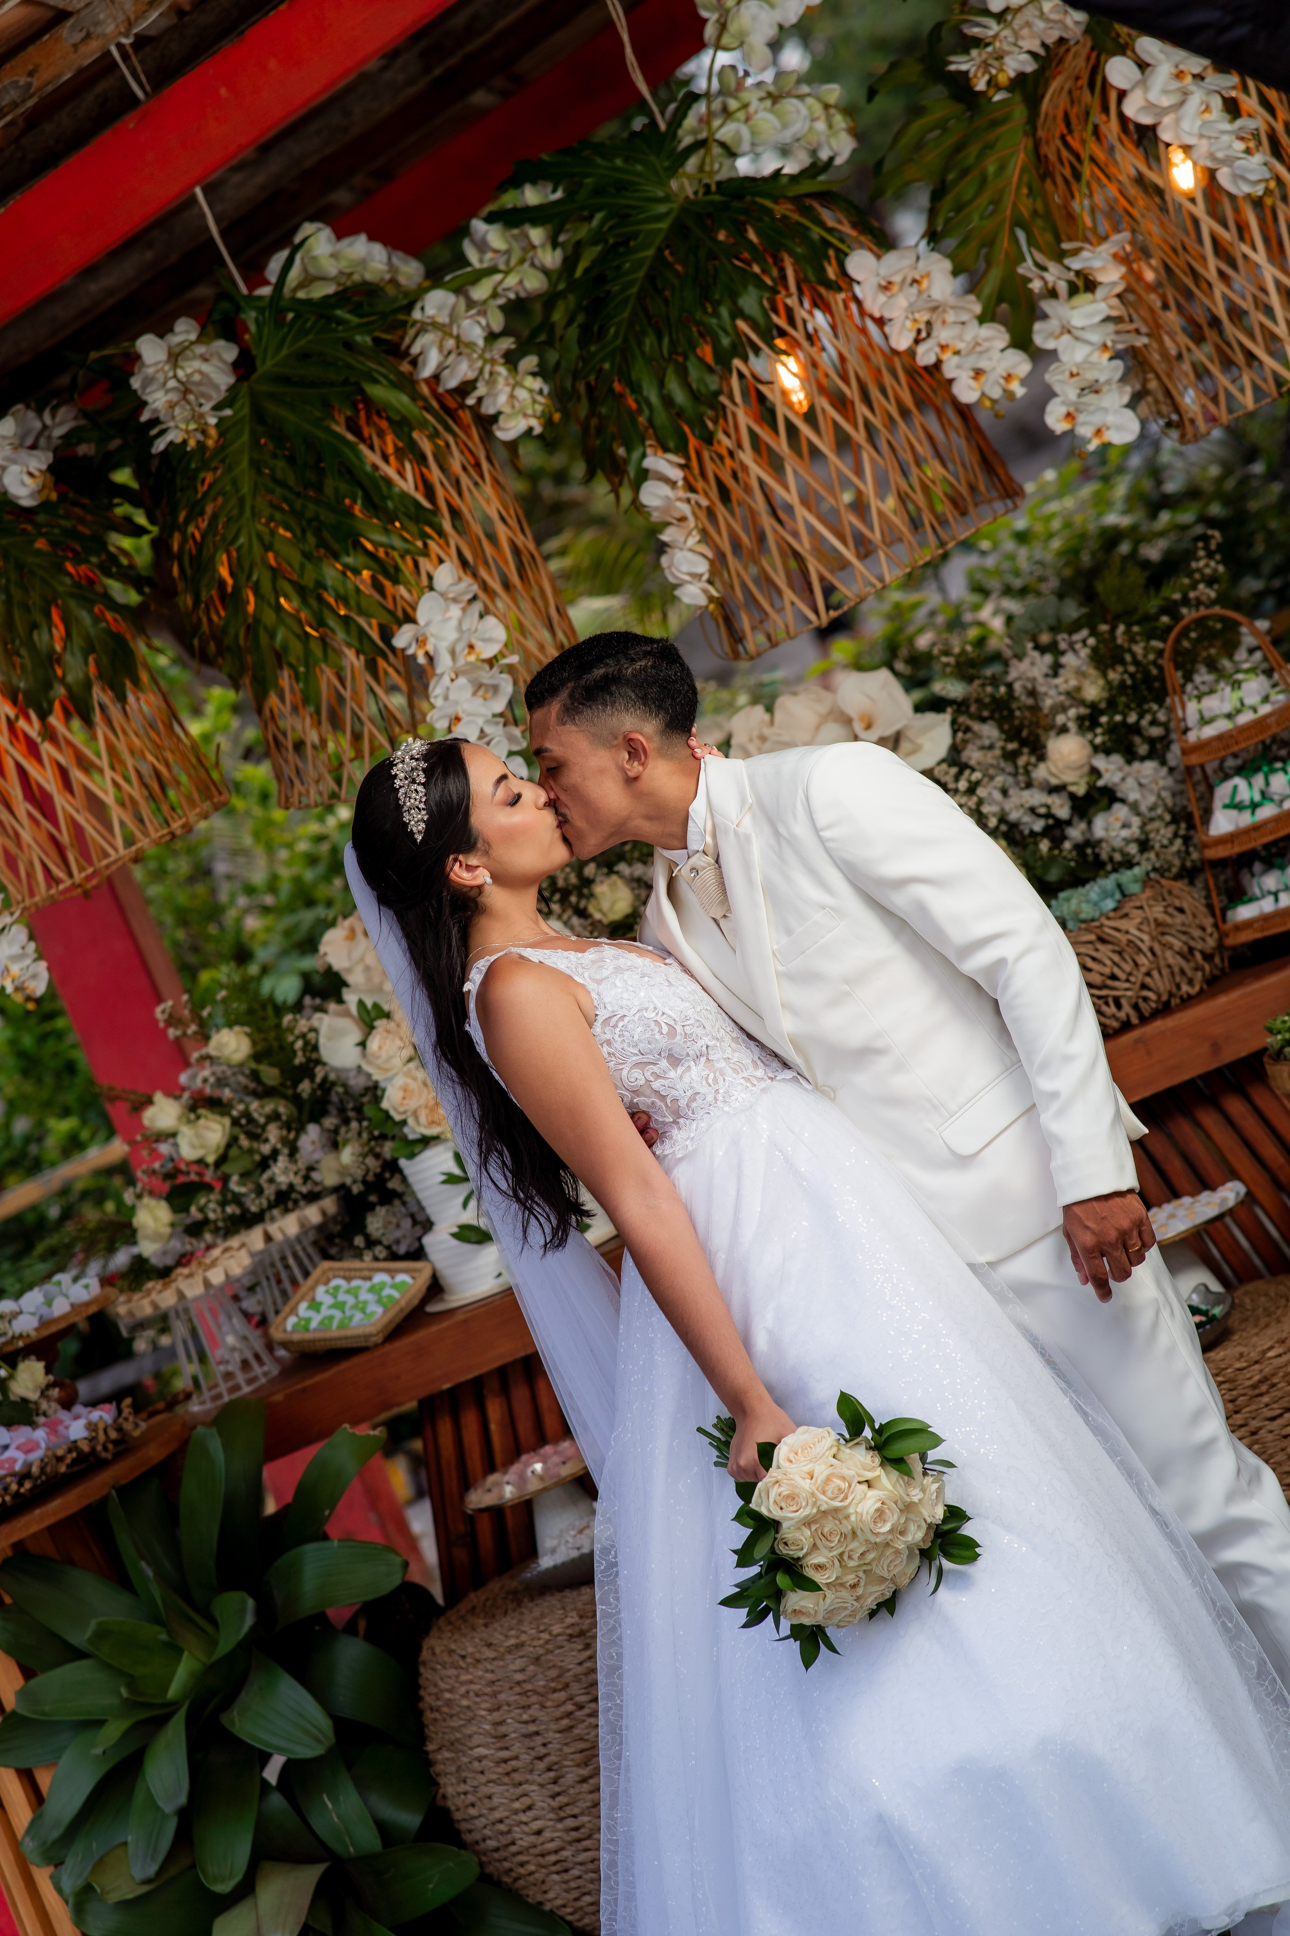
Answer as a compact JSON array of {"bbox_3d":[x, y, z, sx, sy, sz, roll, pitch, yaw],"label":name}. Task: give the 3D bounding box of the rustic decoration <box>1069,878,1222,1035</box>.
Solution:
[{"bbox_3d":[0.649,-0.017,6.050,0.240,0.160,0.200,-22,8,0],"label":"rustic decoration"}]

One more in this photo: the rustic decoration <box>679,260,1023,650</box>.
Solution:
[{"bbox_3d":[0.187,-0.771,5.950,0.440,0.530,0.440,-22,8,0],"label":"rustic decoration"}]

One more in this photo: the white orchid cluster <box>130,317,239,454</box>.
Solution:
[{"bbox_3d":[-0.584,-0.741,5.820,0.150,0.165,0.120,-22,8,0],"label":"white orchid cluster"}]

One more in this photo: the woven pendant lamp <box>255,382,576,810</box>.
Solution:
[{"bbox_3d":[-0.376,-0.560,5.950,0.430,0.530,0.430,-22,8,0],"label":"woven pendant lamp"}]

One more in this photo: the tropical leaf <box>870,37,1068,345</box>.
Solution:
[{"bbox_3d":[0.418,-0.994,5.850,0.260,0.400,0.140,-18,8,25],"label":"tropical leaf"}]

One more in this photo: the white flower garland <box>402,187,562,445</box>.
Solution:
[{"bbox_3d":[-0.189,-0.847,5.930,0.230,0.310,0.150,-22,8,0],"label":"white flower garland"}]

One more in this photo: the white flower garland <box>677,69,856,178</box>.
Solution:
[{"bbox_3d":[0.154,-1.100,5.950,0.220,0.150,0.150,-22,8,0],"label":"white flower garland"}]

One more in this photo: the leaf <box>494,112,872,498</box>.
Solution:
[{"bbox_3d":[0.050,-0.853,5.770,0.470,0.420,0.200,-21,8,5],"label":"leaf"}]

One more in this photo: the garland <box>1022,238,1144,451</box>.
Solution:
[{"bbox_3d":[0.558,-0.791,5.770,0.170,0.270,0.120,-22,8,0],"label":"garland"}]

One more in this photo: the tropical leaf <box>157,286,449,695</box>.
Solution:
[{"bbox_3d":[-0.430,-0.604,5.800,0.390,0.470,0.160,-21,8,8],"label":"tropical leaf"}]

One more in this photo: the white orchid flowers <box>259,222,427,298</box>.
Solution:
[{"bbox_3d":[-0.430,-0.969,6.300,0.235,0.150,0.160,-24,1,0],"label":"white orchid flowers"}]

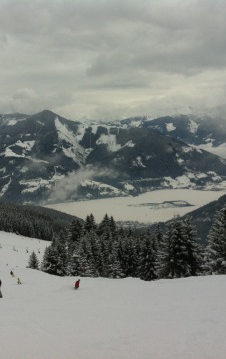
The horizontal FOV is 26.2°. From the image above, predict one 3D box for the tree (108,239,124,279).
[{"bbox_3d":[0.400,12.660,77.585,2.700,6.589,2.700,0,7,0],"label":"tree"}]

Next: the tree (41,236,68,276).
[{"bbox_3d":[-10.682,14.080,88.527,4.600,7.514,4.600,0,7,0],"label":"tree"}]

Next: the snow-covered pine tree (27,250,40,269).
[{"bbox_3d":[-21.268,21.474,129.696,3.200,4.821,3.200,0,7,0],"label":"snow-covered pine tree"}]

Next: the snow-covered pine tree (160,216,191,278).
[{"bbox_3d":[9.537,10.333,73.393,4.800,9.633,4.800,0,7,0],"label":"snow-covered pine tree"}]

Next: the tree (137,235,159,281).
[{"bbox_3d":[5.458,12.015,74.541,3.400,7.278,3.400,0,7,0],"label":"tree"}]

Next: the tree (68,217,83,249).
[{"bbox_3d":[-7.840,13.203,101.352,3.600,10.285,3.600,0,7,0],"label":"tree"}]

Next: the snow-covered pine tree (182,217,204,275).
[{"bbox_3d":[12.289,10.613,75.417,3.600,9.260,3.600,0,7,0],"label":"snow-covered pine tree"}]

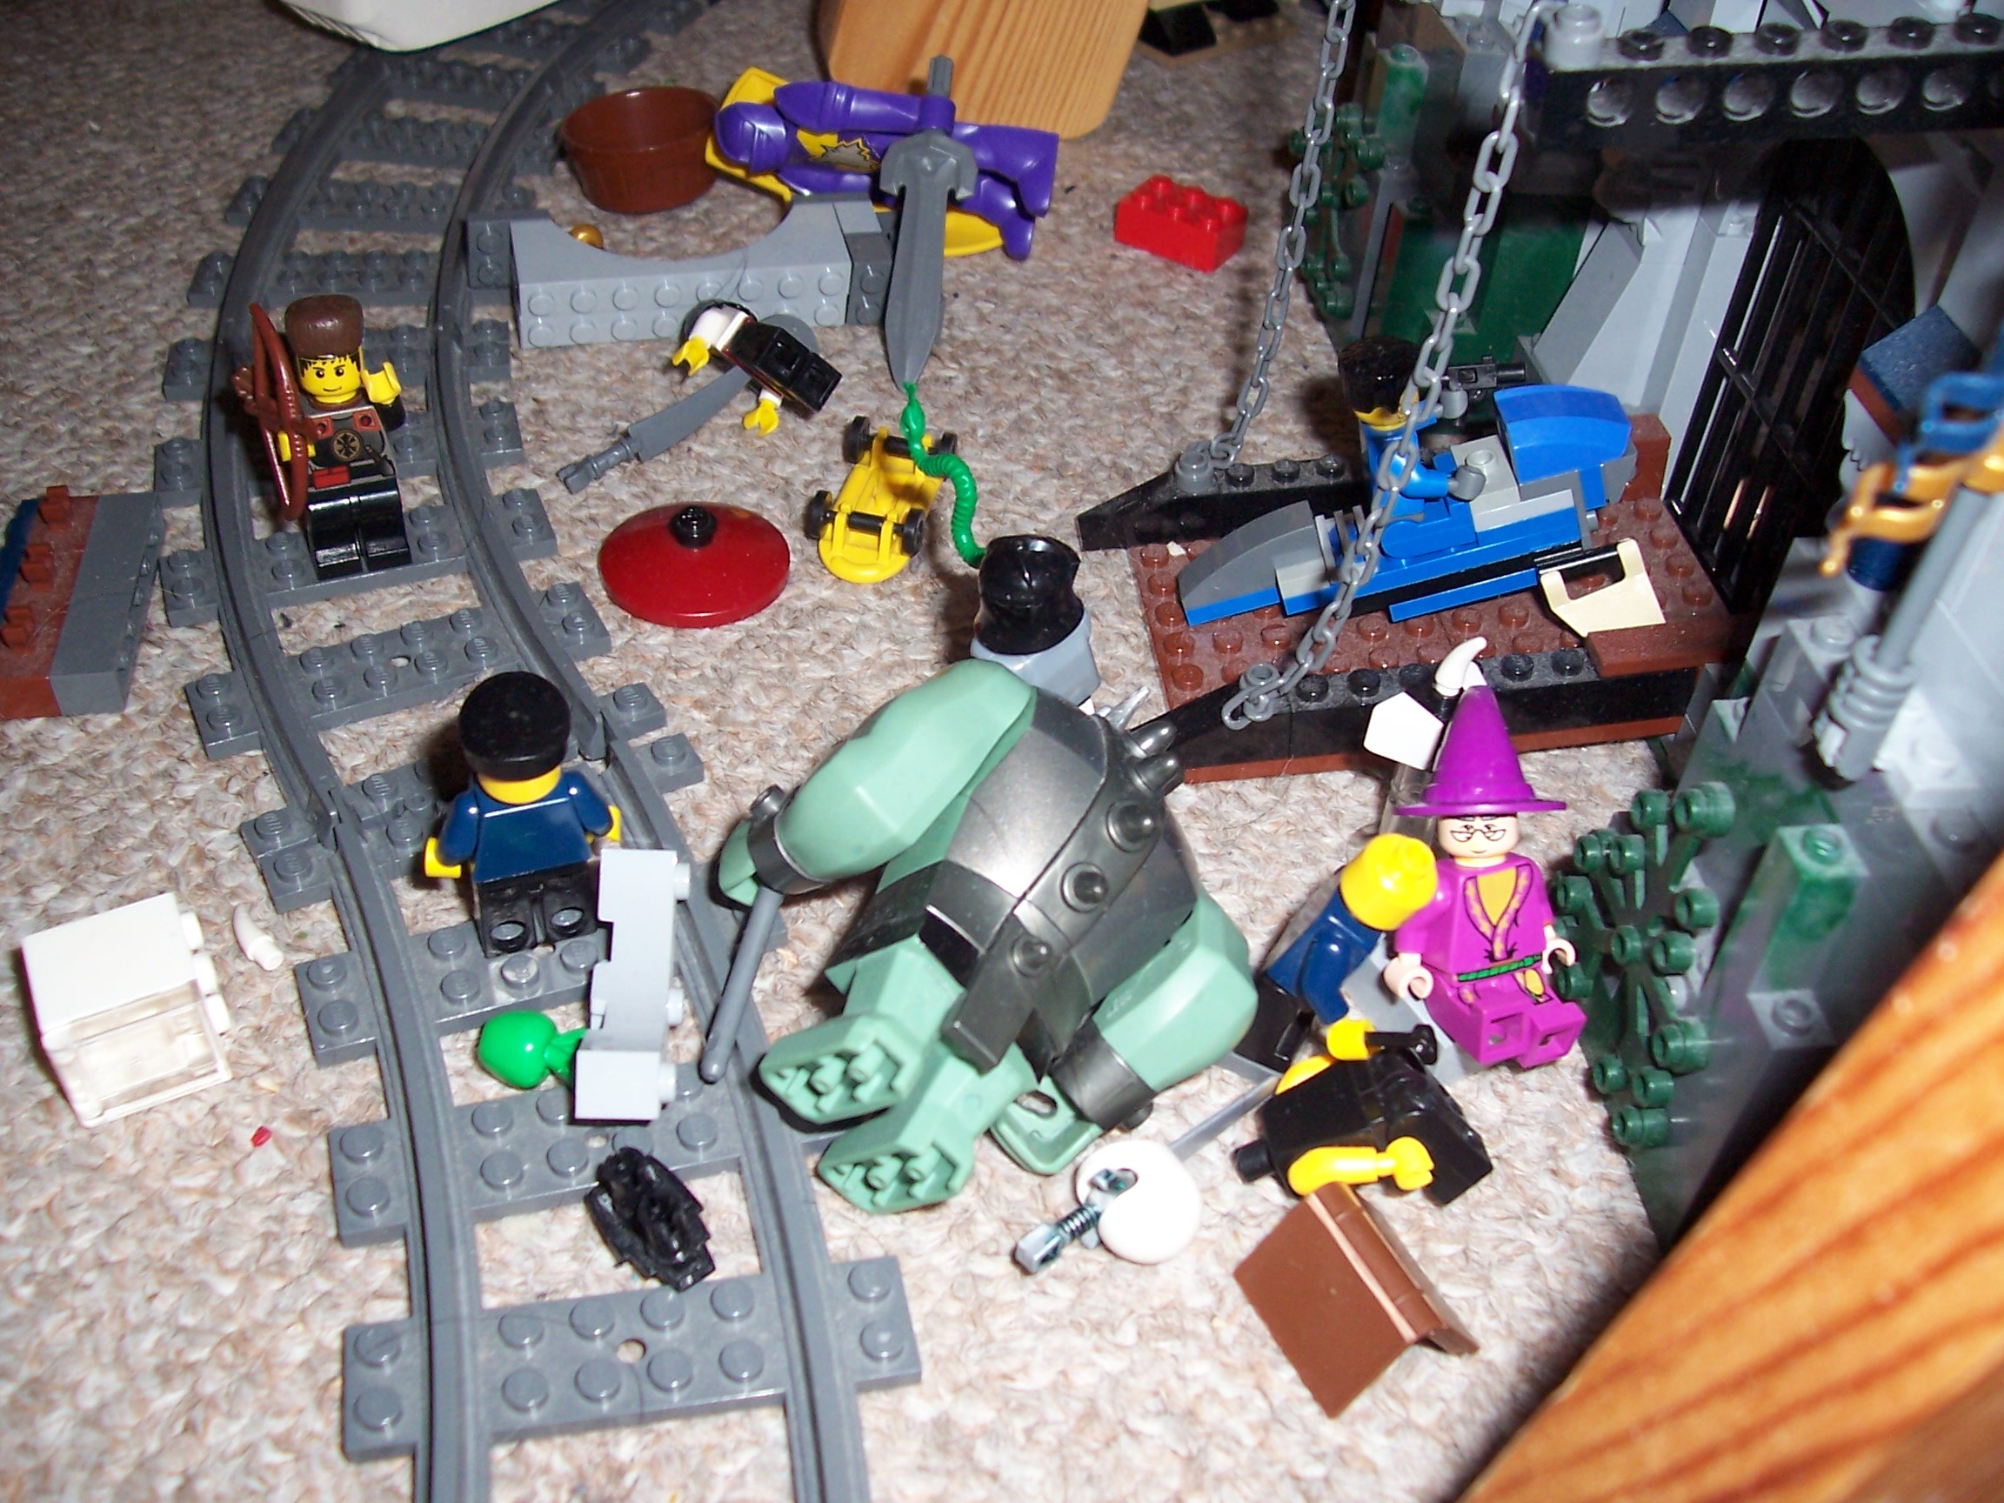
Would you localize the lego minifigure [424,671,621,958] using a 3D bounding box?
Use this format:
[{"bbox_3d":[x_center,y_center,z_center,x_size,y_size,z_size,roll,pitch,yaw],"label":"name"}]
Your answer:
[{"bbox_3d":[-0.063,0.008,0.259,0.026,0.043,0.015,-10,45,-18],"label":"lego minifigure"}]

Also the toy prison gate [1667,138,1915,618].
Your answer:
[{"bbox_3d":[0.125,-0.058,0.307,0.006,0.080,0.047,-2,43,-6],"label":"toy prison gate"}]

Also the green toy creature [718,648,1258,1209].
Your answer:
[{"bbox_3d":[0.000,0.023,0.249,0.055,0.048,0.063,44,49,-16],"label":"green toy creature"}]

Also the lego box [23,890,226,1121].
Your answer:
[{"bbox_3d":[-0.113,0.032,0.255,0.020,0.016,0.016,-18,47,-22],"label":"lego box"}]

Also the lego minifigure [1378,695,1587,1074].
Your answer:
[{"bbox_3d":[0.063,0.016,0.259,0.025,0.047,0.024,-10,20,-15],"label":"lego minifigure"}]

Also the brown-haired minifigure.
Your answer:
[{"bbox_3d":[-0.107,-0.047,0.315,0.029,0.046,0.016,-11,45,-20],"label":"brown-haired minifigure"}]

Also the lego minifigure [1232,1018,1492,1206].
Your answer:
[{"bbox_3d":[0.046,0.046,0.248,0.031,0.019,0.022,-27,16,15],"label":"lego minifigure"}]

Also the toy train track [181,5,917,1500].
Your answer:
[{"bbox_3d":[-0.101,-0.056,0.358,0.103,0.009,0.416,-6,43,-11],"label":"toy train track"}]

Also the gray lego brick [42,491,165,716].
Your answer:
[{"bbox_3d":[-0.145,-0.025,0.321,0.011,0.008,0.048,-6,43,-10],"label":"gray lego brick"}]

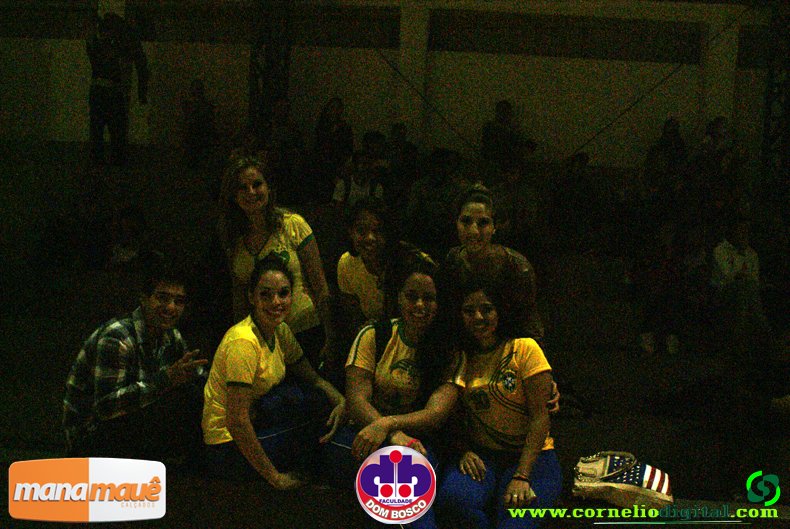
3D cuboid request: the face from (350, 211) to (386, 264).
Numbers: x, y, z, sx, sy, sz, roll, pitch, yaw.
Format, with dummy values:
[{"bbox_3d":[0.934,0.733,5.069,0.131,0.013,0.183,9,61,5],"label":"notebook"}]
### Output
[{"bbox_3d":[-0.110,-0.112,3.280,0.148,0.218,0.165,3,1,-15],"label":"face"}]

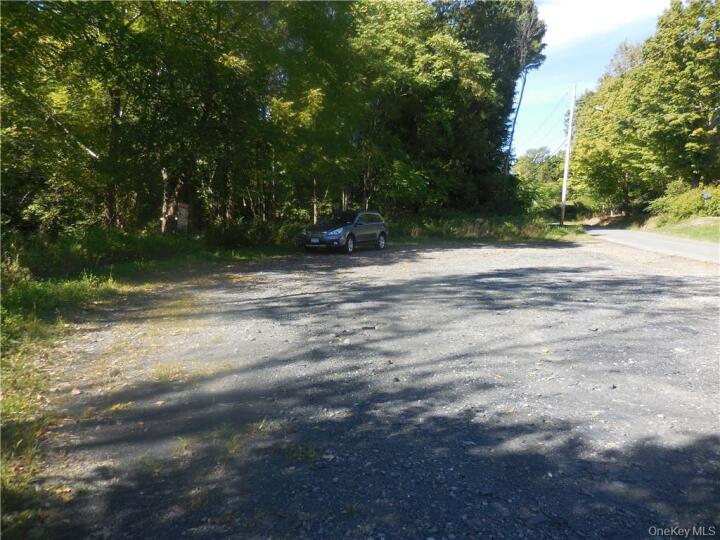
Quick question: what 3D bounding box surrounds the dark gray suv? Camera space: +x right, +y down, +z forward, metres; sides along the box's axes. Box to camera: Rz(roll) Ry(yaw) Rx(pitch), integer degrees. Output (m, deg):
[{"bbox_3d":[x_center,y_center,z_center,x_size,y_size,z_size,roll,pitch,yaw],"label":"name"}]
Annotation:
[{"bbox_3d":[-0.440,-1.555,20.850,1.820,1.650,4.770,4,7,28],"label":"dark gray suv"}]

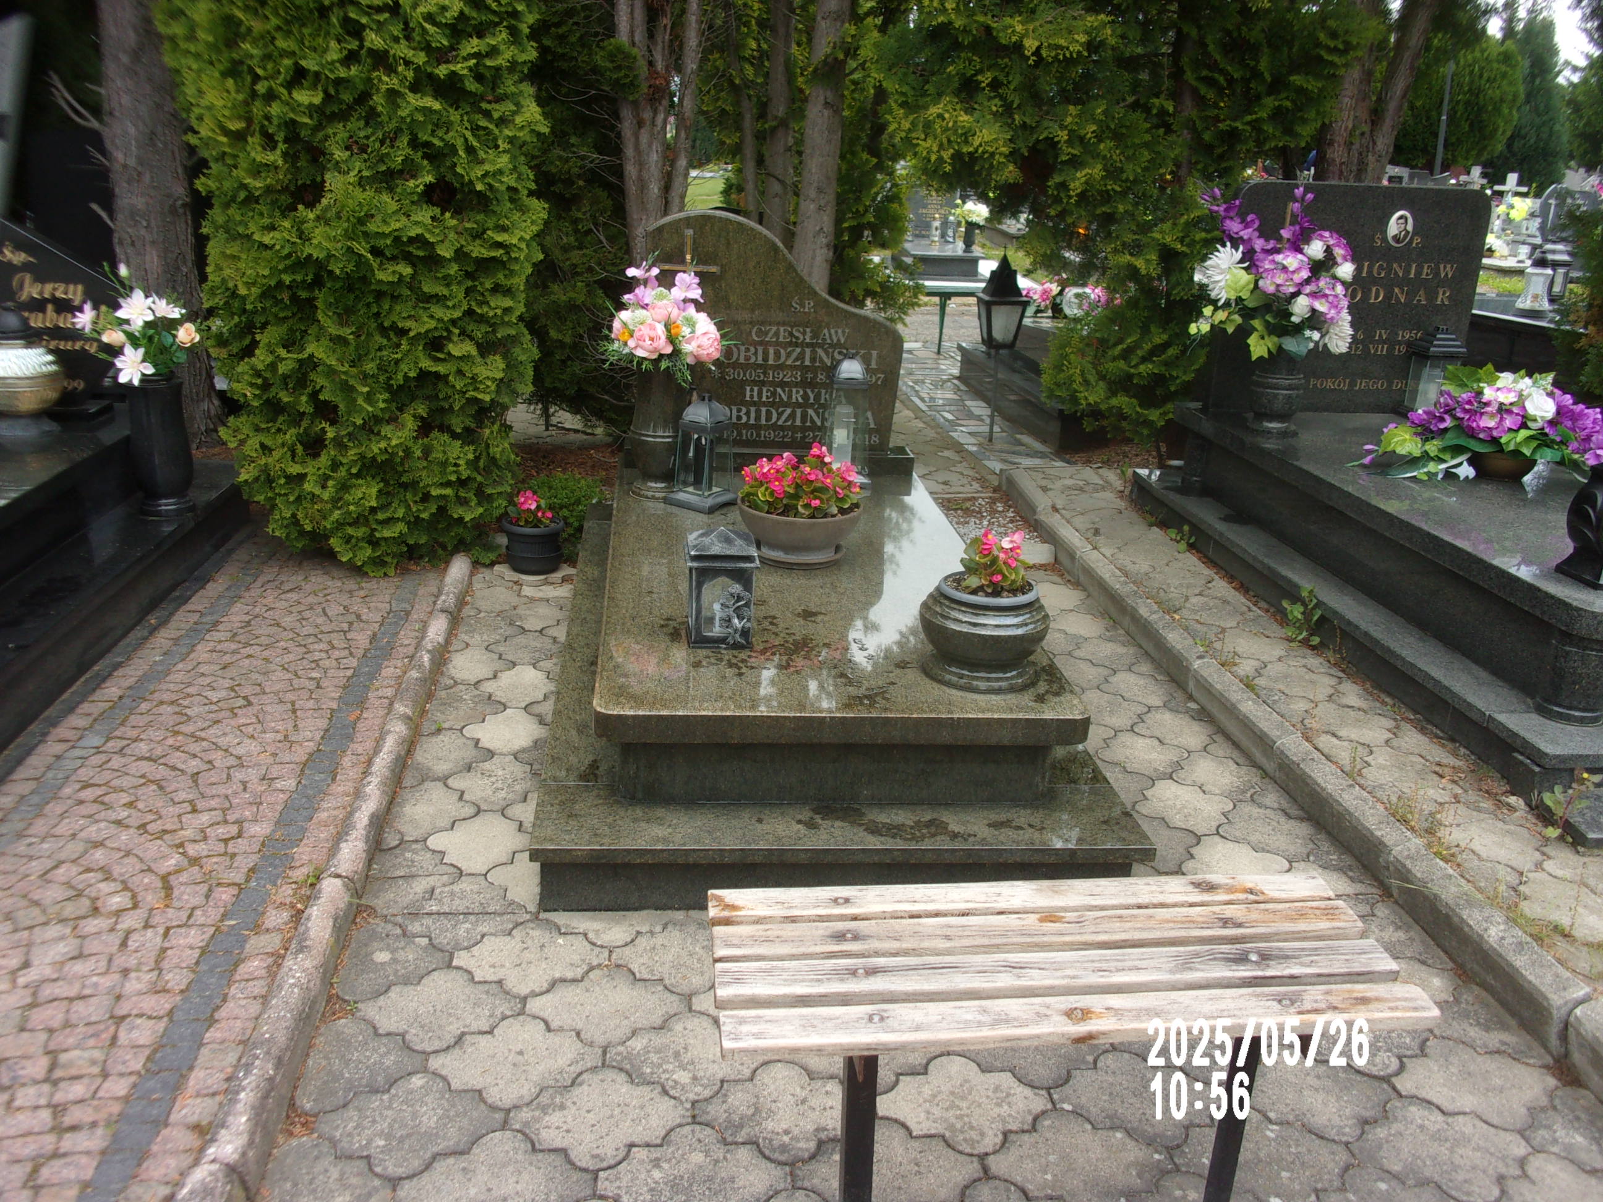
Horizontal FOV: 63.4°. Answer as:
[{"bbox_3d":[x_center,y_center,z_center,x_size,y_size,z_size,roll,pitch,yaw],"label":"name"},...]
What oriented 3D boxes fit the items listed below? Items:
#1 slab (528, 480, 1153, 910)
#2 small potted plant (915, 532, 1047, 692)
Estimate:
[{"bbox_3d":[-0.022,0.044,3.453,1.180,0.360,2.242,1,20,-7],"label":"slab"},{"bbox_3d":[0.384,0.002,2.674,0.271,0.301,0.271,1,20,-7],"label":"small potted plant"}]

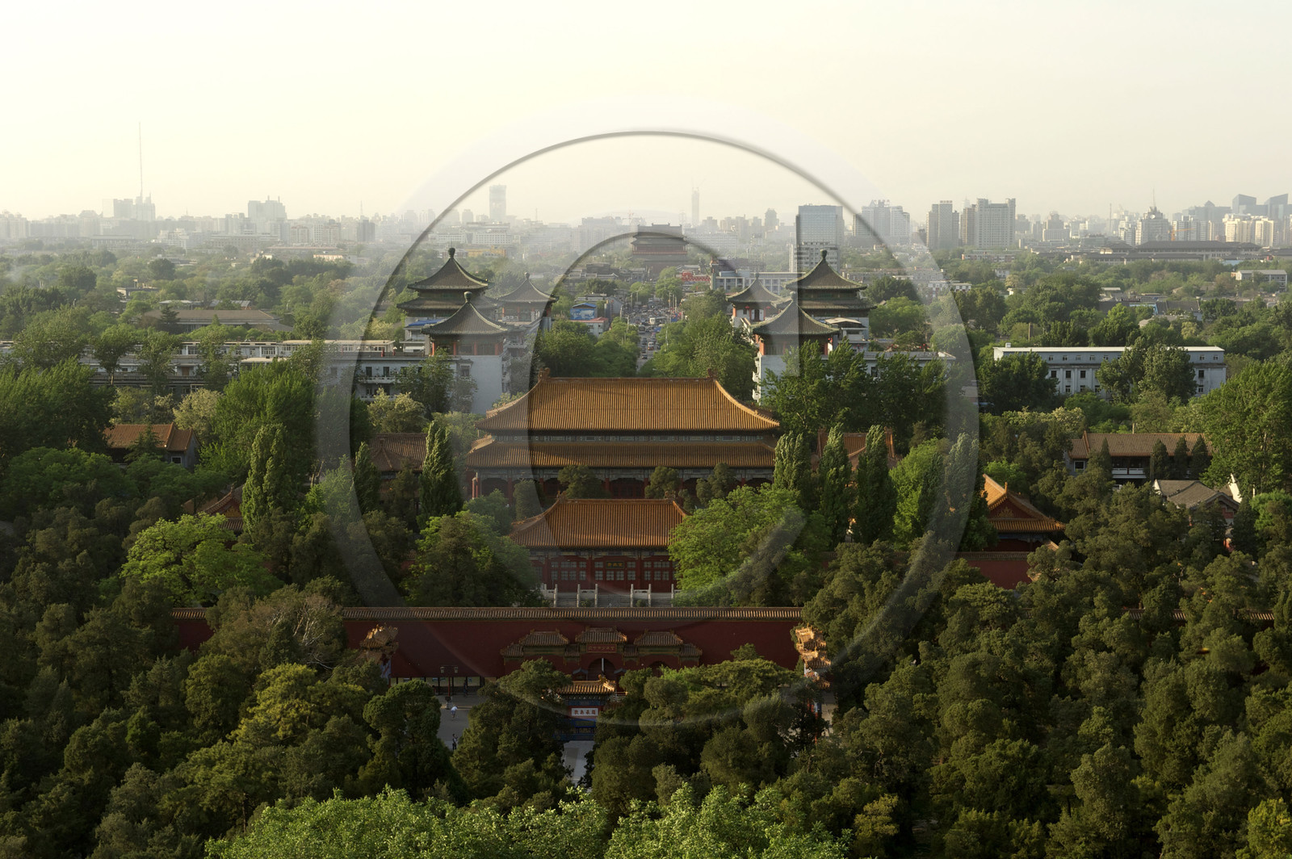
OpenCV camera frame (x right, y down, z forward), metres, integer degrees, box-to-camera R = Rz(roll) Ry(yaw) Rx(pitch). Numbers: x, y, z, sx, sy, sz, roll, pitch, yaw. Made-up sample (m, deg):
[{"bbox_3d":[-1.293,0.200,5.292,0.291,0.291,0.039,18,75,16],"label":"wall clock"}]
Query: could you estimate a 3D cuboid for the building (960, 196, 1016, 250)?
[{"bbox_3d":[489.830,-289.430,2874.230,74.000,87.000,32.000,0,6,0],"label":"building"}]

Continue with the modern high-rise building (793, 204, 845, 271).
[{"bbox_3d":[259.350,-295.290,2985.440,66.580,74.890,38.000,0,6,0],"label":"modern high-rise building"}]

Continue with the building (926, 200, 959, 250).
[{"bbox_3d":[418.970,-281.490,2836.070,40.050,77.700,30.000,0,6,0],"label":"building"}]

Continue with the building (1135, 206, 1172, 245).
[{"bbox_3d":[755.810,-294.730,2991.970,46.000,74.000,38.000,0,6,0],"label":"building"}]

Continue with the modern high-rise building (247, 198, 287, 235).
[{"bbox_3d":[-895.100,-486.710,4741.770,88.000,104.000,38.000,0,6,0],"label":"modern high-rise building"}]

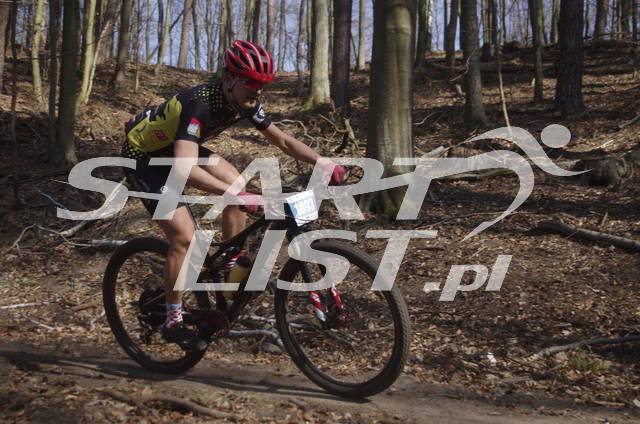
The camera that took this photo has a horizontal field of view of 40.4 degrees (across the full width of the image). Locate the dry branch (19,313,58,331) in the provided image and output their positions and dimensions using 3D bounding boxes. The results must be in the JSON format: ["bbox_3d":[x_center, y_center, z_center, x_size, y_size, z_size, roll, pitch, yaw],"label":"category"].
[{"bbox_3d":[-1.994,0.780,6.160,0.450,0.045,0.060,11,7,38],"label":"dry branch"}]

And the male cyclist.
[{"bbox_3d":[-0.463,-0.039,4.110,1.020,1.470,0.720,0,9,33],"label":"male cyclist"}]

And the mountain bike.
[{"bbox_3d":[-0.397,0.357,4.167,1.840,1.000,0.720,0,12,33],"label":"mountain bike"}]

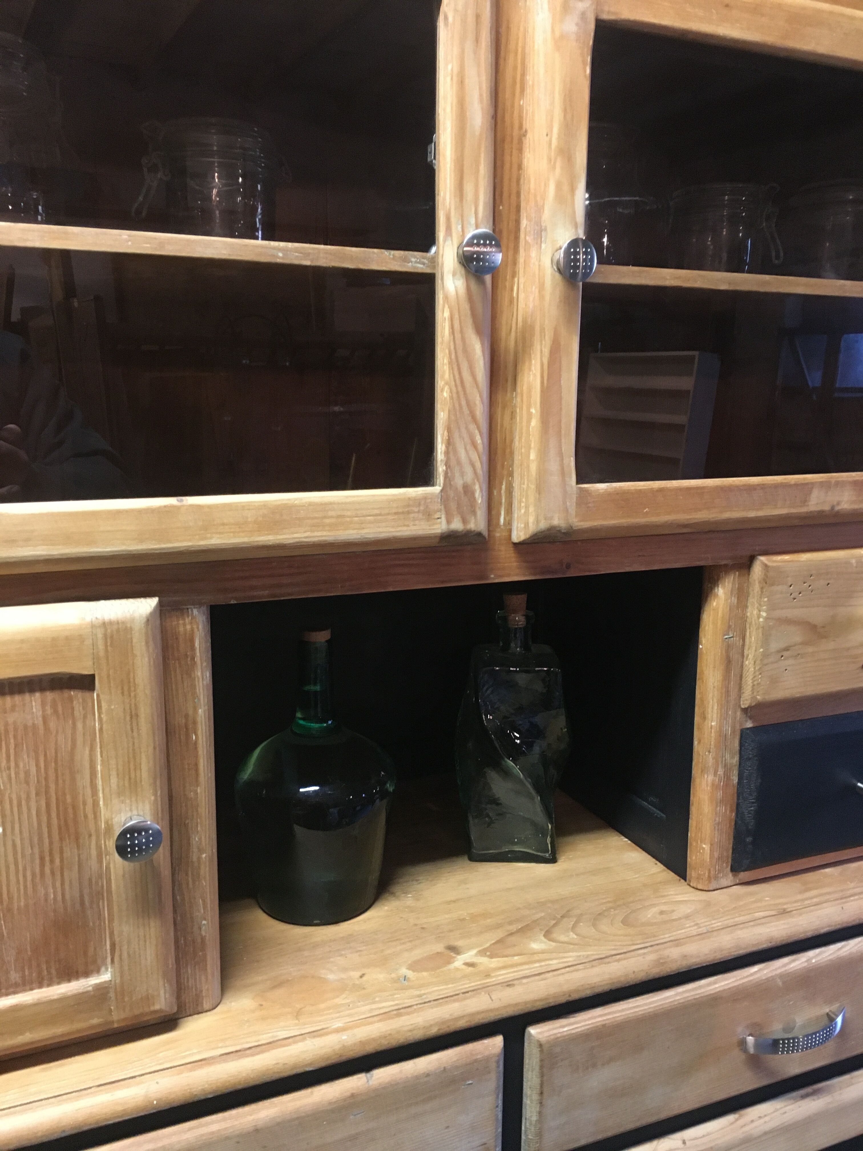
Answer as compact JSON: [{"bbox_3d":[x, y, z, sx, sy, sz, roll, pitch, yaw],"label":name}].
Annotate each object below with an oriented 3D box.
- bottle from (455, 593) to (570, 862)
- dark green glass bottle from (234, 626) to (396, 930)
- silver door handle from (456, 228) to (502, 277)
[{"bbox_3d":[0.083,0.148,0.974,0.110,0.261,0.110,1,11,1],"label":"bottle"},{"bbox_3d":[-0.102,0.173,0.871,0.143,0.249,0.143,0,11,0],"label":"dark green glass bottle"},{"bbox_3d":[0.031,-0.225,0.675,0.030,0.030,0.024,-4,12,-23],"label":"silver door handle"}]

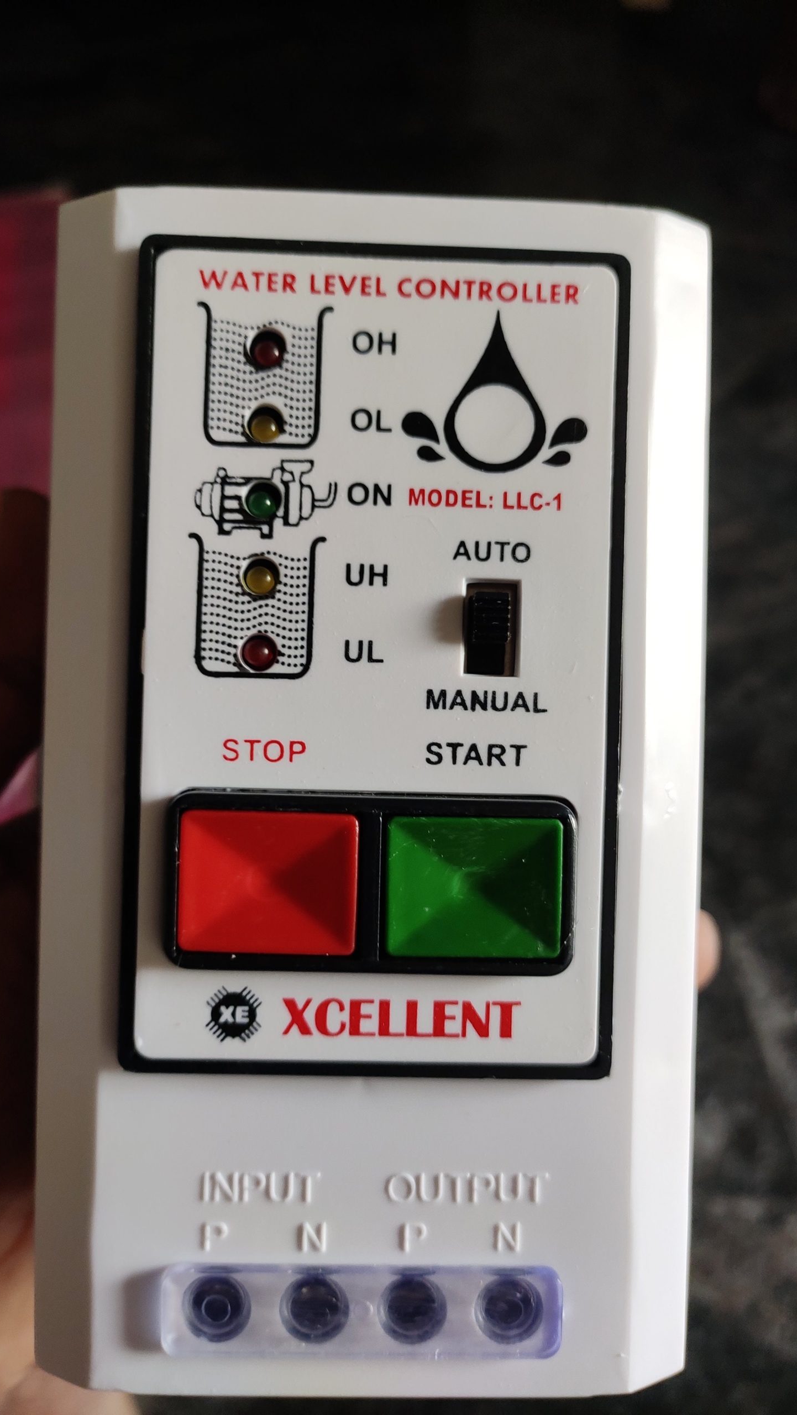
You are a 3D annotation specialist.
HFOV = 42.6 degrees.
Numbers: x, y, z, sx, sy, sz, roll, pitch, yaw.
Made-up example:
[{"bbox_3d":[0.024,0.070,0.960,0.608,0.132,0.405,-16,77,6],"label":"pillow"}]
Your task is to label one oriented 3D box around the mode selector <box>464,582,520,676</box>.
[{"bbox_3d":[0.014,-0.012,0.155,0.008,0.007,0.014,2,90,-3],"label":"mode selector"}]

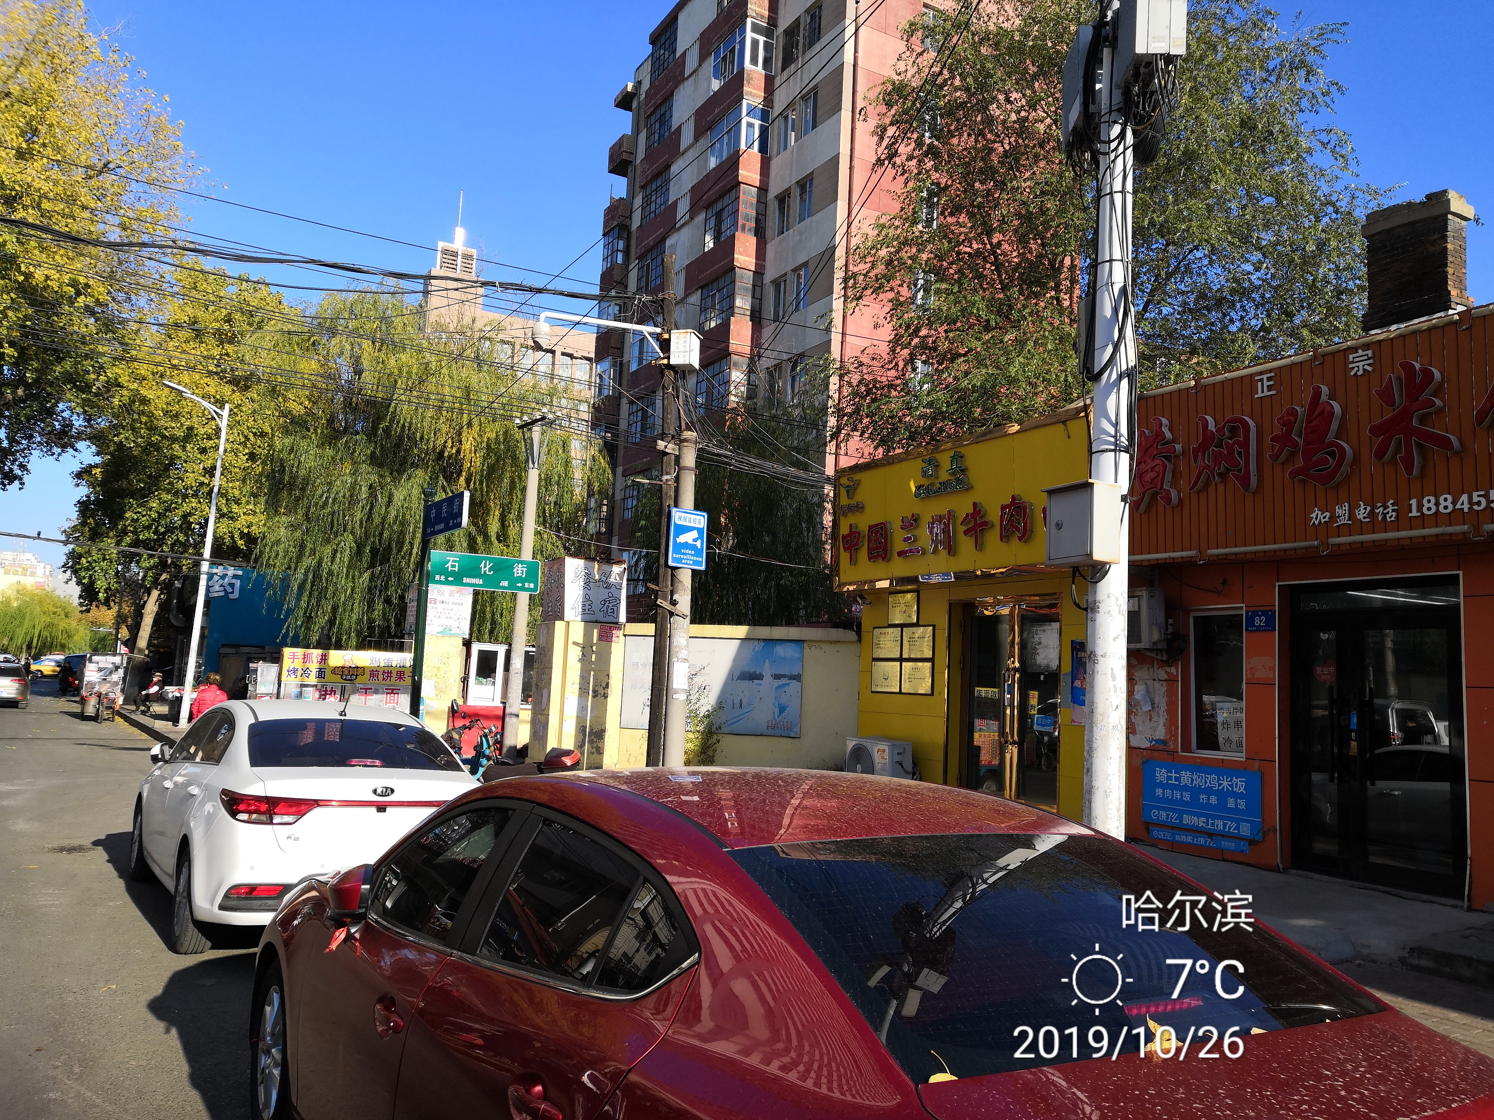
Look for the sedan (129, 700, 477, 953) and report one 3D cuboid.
[{"bbox_3d":[-3.240,1.727,8.396,1.760,1.460,4.400,7,-7,-32],"label":"sedan"}]

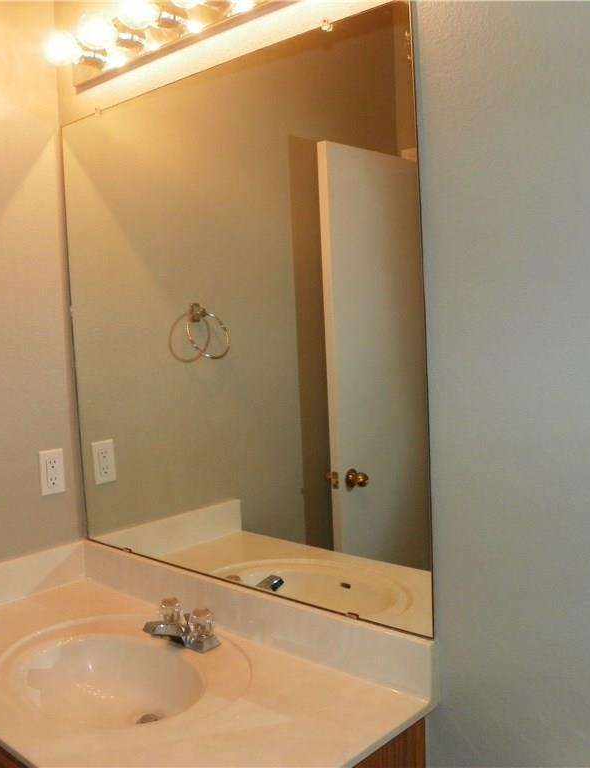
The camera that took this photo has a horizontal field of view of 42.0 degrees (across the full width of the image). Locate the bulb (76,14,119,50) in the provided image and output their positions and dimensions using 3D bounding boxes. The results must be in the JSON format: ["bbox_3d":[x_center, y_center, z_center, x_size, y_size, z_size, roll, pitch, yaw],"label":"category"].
[{"bbox_3d":[-0.424,-0.767,1.679,0.080,0.080,0.100,2,6,43],"label":"bulb"}]

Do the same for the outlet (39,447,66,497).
[{"bbox_3d":[-0.632,0.230,2.008,0.007,0.114,0.070,2,6,43],"label":"outlet"}]

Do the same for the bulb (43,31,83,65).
[{"bbox_3d":[-0.535,-0.774,1.782,0.080,0.080,0.100,2,6,43],"label":"bulb"}]

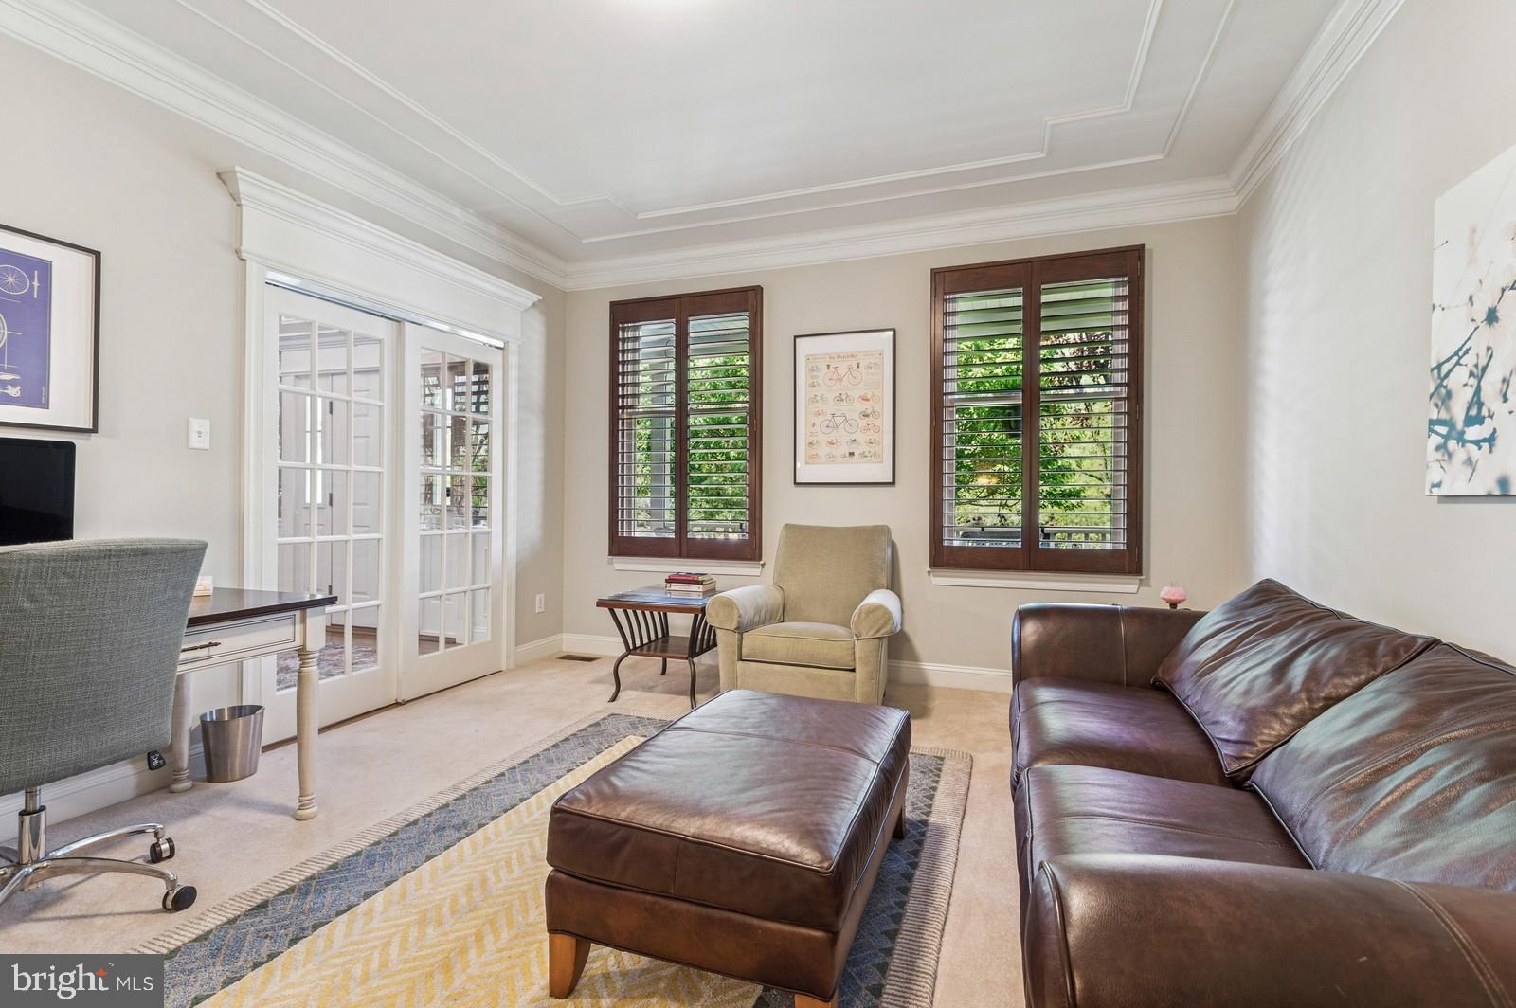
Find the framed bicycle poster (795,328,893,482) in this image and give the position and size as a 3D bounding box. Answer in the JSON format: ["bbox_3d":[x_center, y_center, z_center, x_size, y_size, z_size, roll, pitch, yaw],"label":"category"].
[{"bbox_3d":[0.530,-0.583,4.410,0.635,0.948,0.025,0,0,20],"label":"framed bicycle poster"}]

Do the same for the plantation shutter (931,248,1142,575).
[{"bbox_3d":[1.542,-0.495,4.019,1.110,1.764,0.080,0,0,20],"label":"plantation shutter"}]

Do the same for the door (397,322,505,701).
[{"bbox_3d":[-1.787,0.050,4.194,0.042,2.024,0.828,0,0,20],"label":"door"}]

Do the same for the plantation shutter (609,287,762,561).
[{"bbox_3d":[-0.494,-0.511,4.770,1.103,1.751,0.060,1,1,21],"label":"plantation shutter"}]

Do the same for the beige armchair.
[{"bbox_3d":[0.326,0.595,3.857,0.926,0.952,0.856,0,0,20],"label":"beige armchair"}]

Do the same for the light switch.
[{"bbox_3d":[-2.208,-0.276,2.833,0.012,0.119,0.077,0,0,20],"label":"light switch"}]

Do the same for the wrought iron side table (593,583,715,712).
[{"bbox_3d":[-0.464,0.794,4.100,0.654,0.545,0.703,0,0,20],"label":"wrought iron side table"}]

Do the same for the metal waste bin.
[{"bbox_3d":[-2.067,0.945,2.815,0.213,0.245,0.213,0,0,20],"label":"metal waste bin"}]

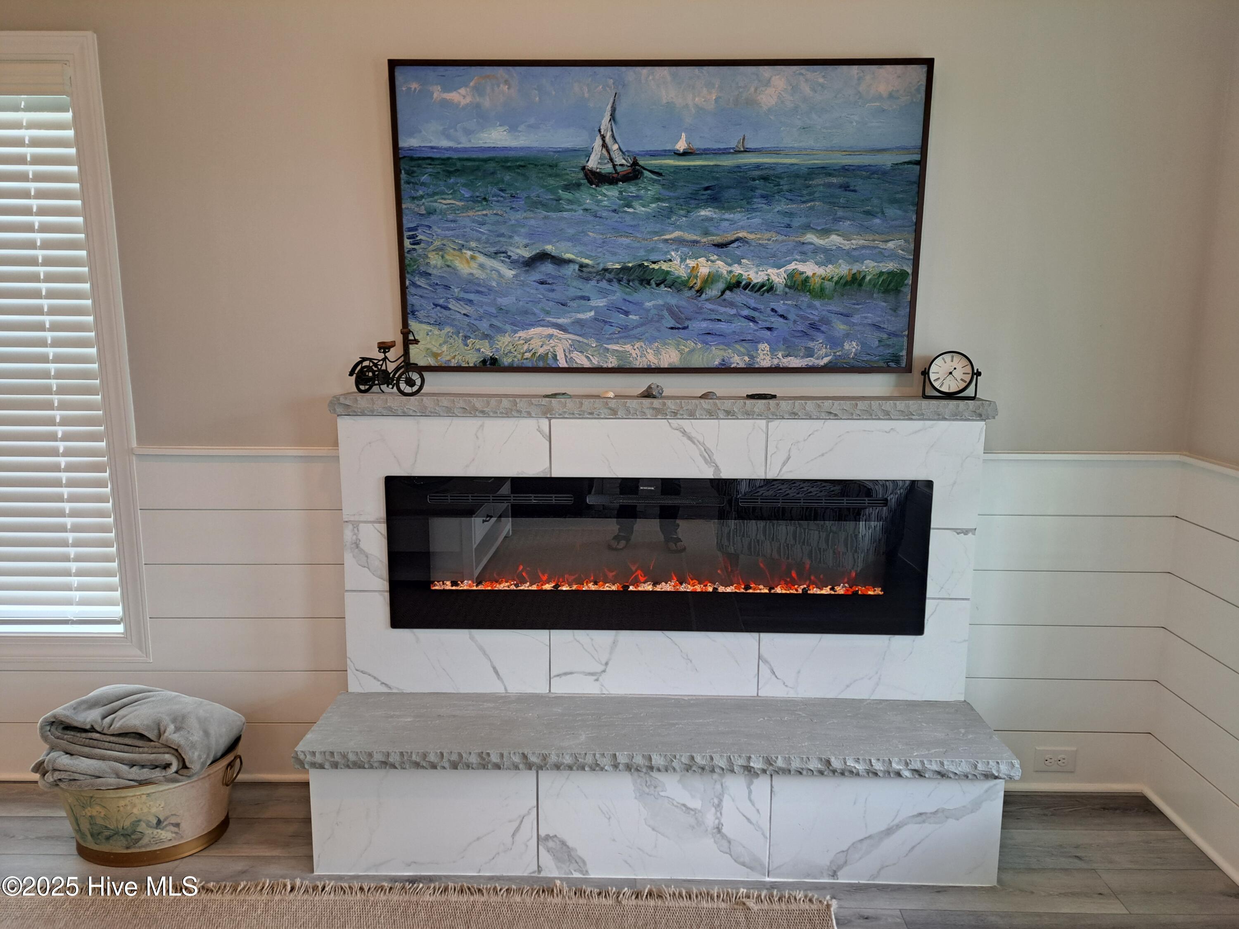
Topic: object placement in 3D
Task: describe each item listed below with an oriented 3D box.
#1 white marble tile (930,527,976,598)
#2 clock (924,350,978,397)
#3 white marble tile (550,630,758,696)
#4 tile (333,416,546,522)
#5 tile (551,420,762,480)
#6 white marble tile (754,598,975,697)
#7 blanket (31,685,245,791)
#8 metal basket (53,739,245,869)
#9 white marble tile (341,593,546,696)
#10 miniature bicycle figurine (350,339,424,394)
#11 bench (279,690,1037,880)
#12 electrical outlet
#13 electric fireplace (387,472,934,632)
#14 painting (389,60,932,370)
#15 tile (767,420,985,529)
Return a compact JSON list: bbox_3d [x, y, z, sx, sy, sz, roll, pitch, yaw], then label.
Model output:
[{"bbox_3d":[0.933,0.282,2.437,0.143,0.204,0.014,0,9,1],"label":"white marble tile"},{"bbox_3d":[0.937,-0.252,2.424,0.162,0.136,0.054,4,10,23],"label":"clock"},{"bbox_3d":[0.104,0.578,2.503,0.601,0.199,0.014,0,9,1],"label":"white marble tile"},{"bbox_3d":[-0.490,0.018,2.414,0.593,0.300,0.012,1,9,1],"label":"tile"},{"bbox_3d":[0.107,-0.044,2.402,0.601,0.169,0.014,0,9,1],"label":"tile"},{"bbox_3d":[0.702,0.527,2.466,0.595,0.302,0.012,1,9,1],"label":"white marble tile"},{"bbox_3d":[-1.344,0.734,2.414,0.561,0.232,0.394,0,9,-2],"label":"blanket"},{"bbox_3d":[-1.331,0.926,2.446,0.502,0.262,0.409,0,9,-2],"label":"metal basket"},{"bbox_3d":[-0.493,0.516,2.490,0.593,0.302,0.012,1,9,1],"label":"white marble tile"},{"bbox_3d":[-0.655,-0.286,2.400,0.255,0.184,0.085,6,10,31],"label":"miniature bicycle figurine"},{"bbox_3d":[0.090,0.884,2.344,1.810,0.374,0.368,1,9,1],"label":"bench"},{"bbox_3d":[1.359,0.922,2.681,0.125,0.081,0.010,1,9,1],"label":"electrical outlet"},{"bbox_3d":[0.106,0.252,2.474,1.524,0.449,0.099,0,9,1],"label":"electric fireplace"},{"bbox_3d":[0.109,-0.683,2.421,1.472,0.845,0.035,1,11,1],"label":"painting"},{"bbox_3d":[0.705,0.028,2.390,0.595,0.300,0.012,1,9,1],"label":"tile"}]

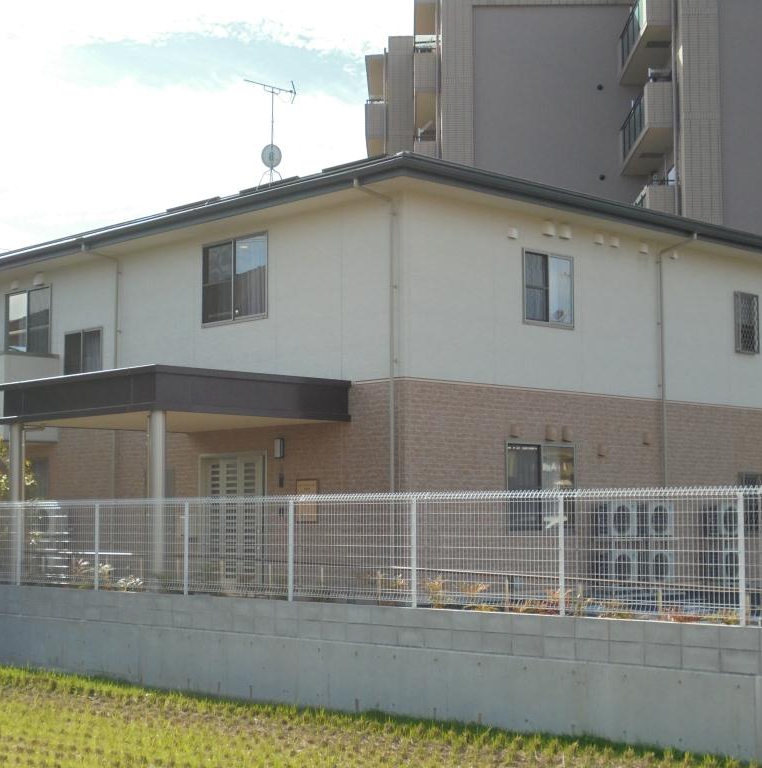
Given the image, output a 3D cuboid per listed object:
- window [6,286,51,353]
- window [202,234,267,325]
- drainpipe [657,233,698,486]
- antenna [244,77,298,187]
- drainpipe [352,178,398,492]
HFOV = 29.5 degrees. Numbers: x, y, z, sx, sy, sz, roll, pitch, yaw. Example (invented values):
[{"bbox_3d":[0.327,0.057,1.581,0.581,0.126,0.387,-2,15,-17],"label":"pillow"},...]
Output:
[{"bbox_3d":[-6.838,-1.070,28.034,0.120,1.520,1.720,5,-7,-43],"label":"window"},{"bbox_3d":[-2.355,-1.648,23.230,0.120,1.370,1.730,5,-7,-43],"label":"window"},{"bbox_3d":[5.079,0.442,24.586,0.100,6.056,0.783,5,-7,-43],"label":"drainpipe"},{"bbox_3d":[-2.459,-5.622,32.400,1.380,2.400,0.520,5,-7,-43],"label":"antenna"},{"bbox_3d":[-0.119,0.102,20.515,0.783,6.056,0.100,5,-7,-43],"label":"drainpipe"}]

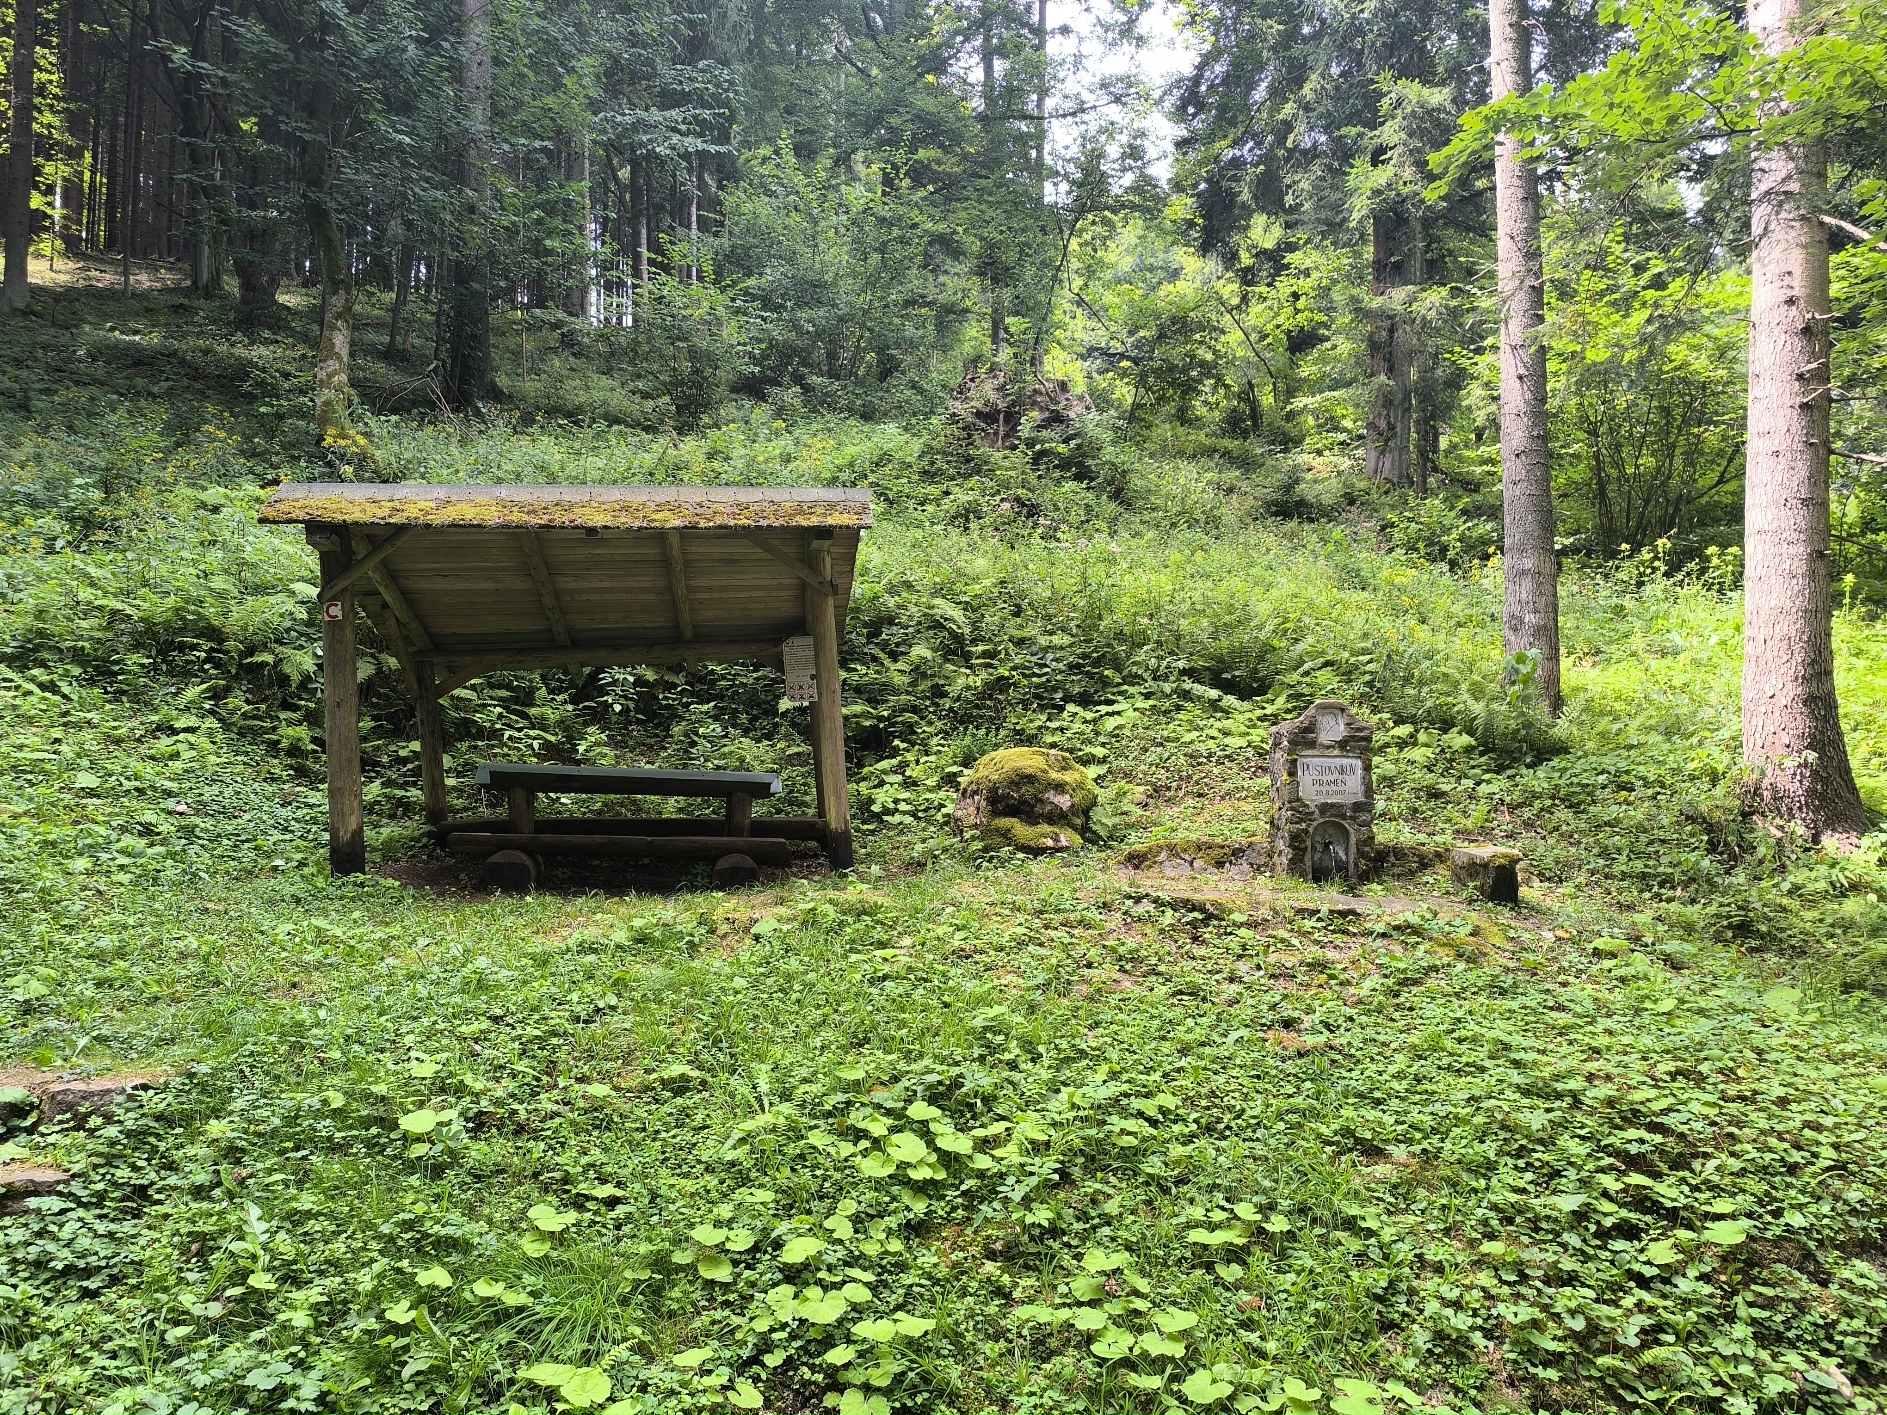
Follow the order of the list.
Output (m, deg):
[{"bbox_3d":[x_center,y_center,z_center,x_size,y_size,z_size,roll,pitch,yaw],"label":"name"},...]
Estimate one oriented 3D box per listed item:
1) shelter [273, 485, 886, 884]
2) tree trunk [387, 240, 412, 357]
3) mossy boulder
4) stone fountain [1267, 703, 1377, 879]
[{"bbox_3d":[-2.542,-0.175,9.300,3.750,2.550,2.700,-1,0,-8],"label":"shelter"},{"bbox_3d":[-10.413,-7.831,24.000,0.240,2.200,0.240,9,0,0],"label":"tree trunk"},{"bbox_3d":[0.589,0.658,8.950,0.980,0.710,0.850,-1,0,0],"label":"mossy boulder"},{"bbox_3d":[2.478,0.545,8.200,0.580,1.170,0.450,-1,0,3],"label":"stone fountain"}]

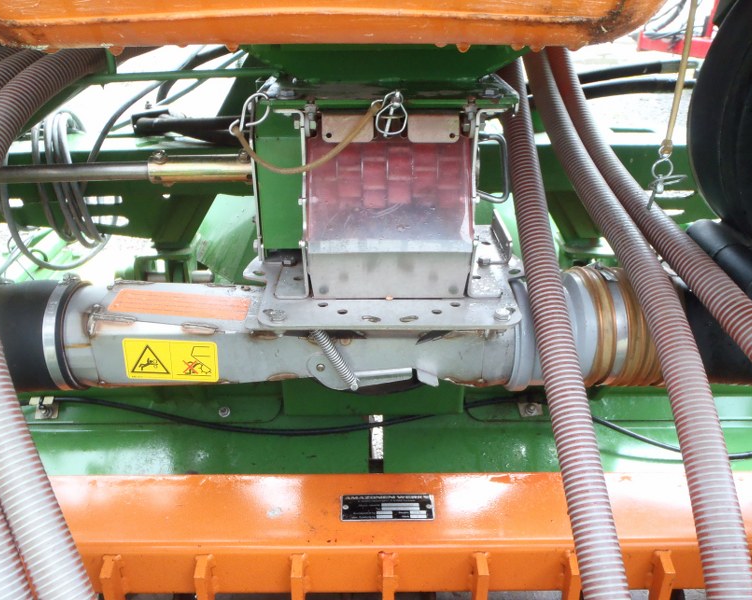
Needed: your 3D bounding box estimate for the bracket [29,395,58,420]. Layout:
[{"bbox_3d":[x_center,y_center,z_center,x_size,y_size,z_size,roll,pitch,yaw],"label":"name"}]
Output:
[{"bbox_3d":[-0.505,0.164,0.985,0.039,0.018,0.035,0,74,0],"label":"bracket"}]

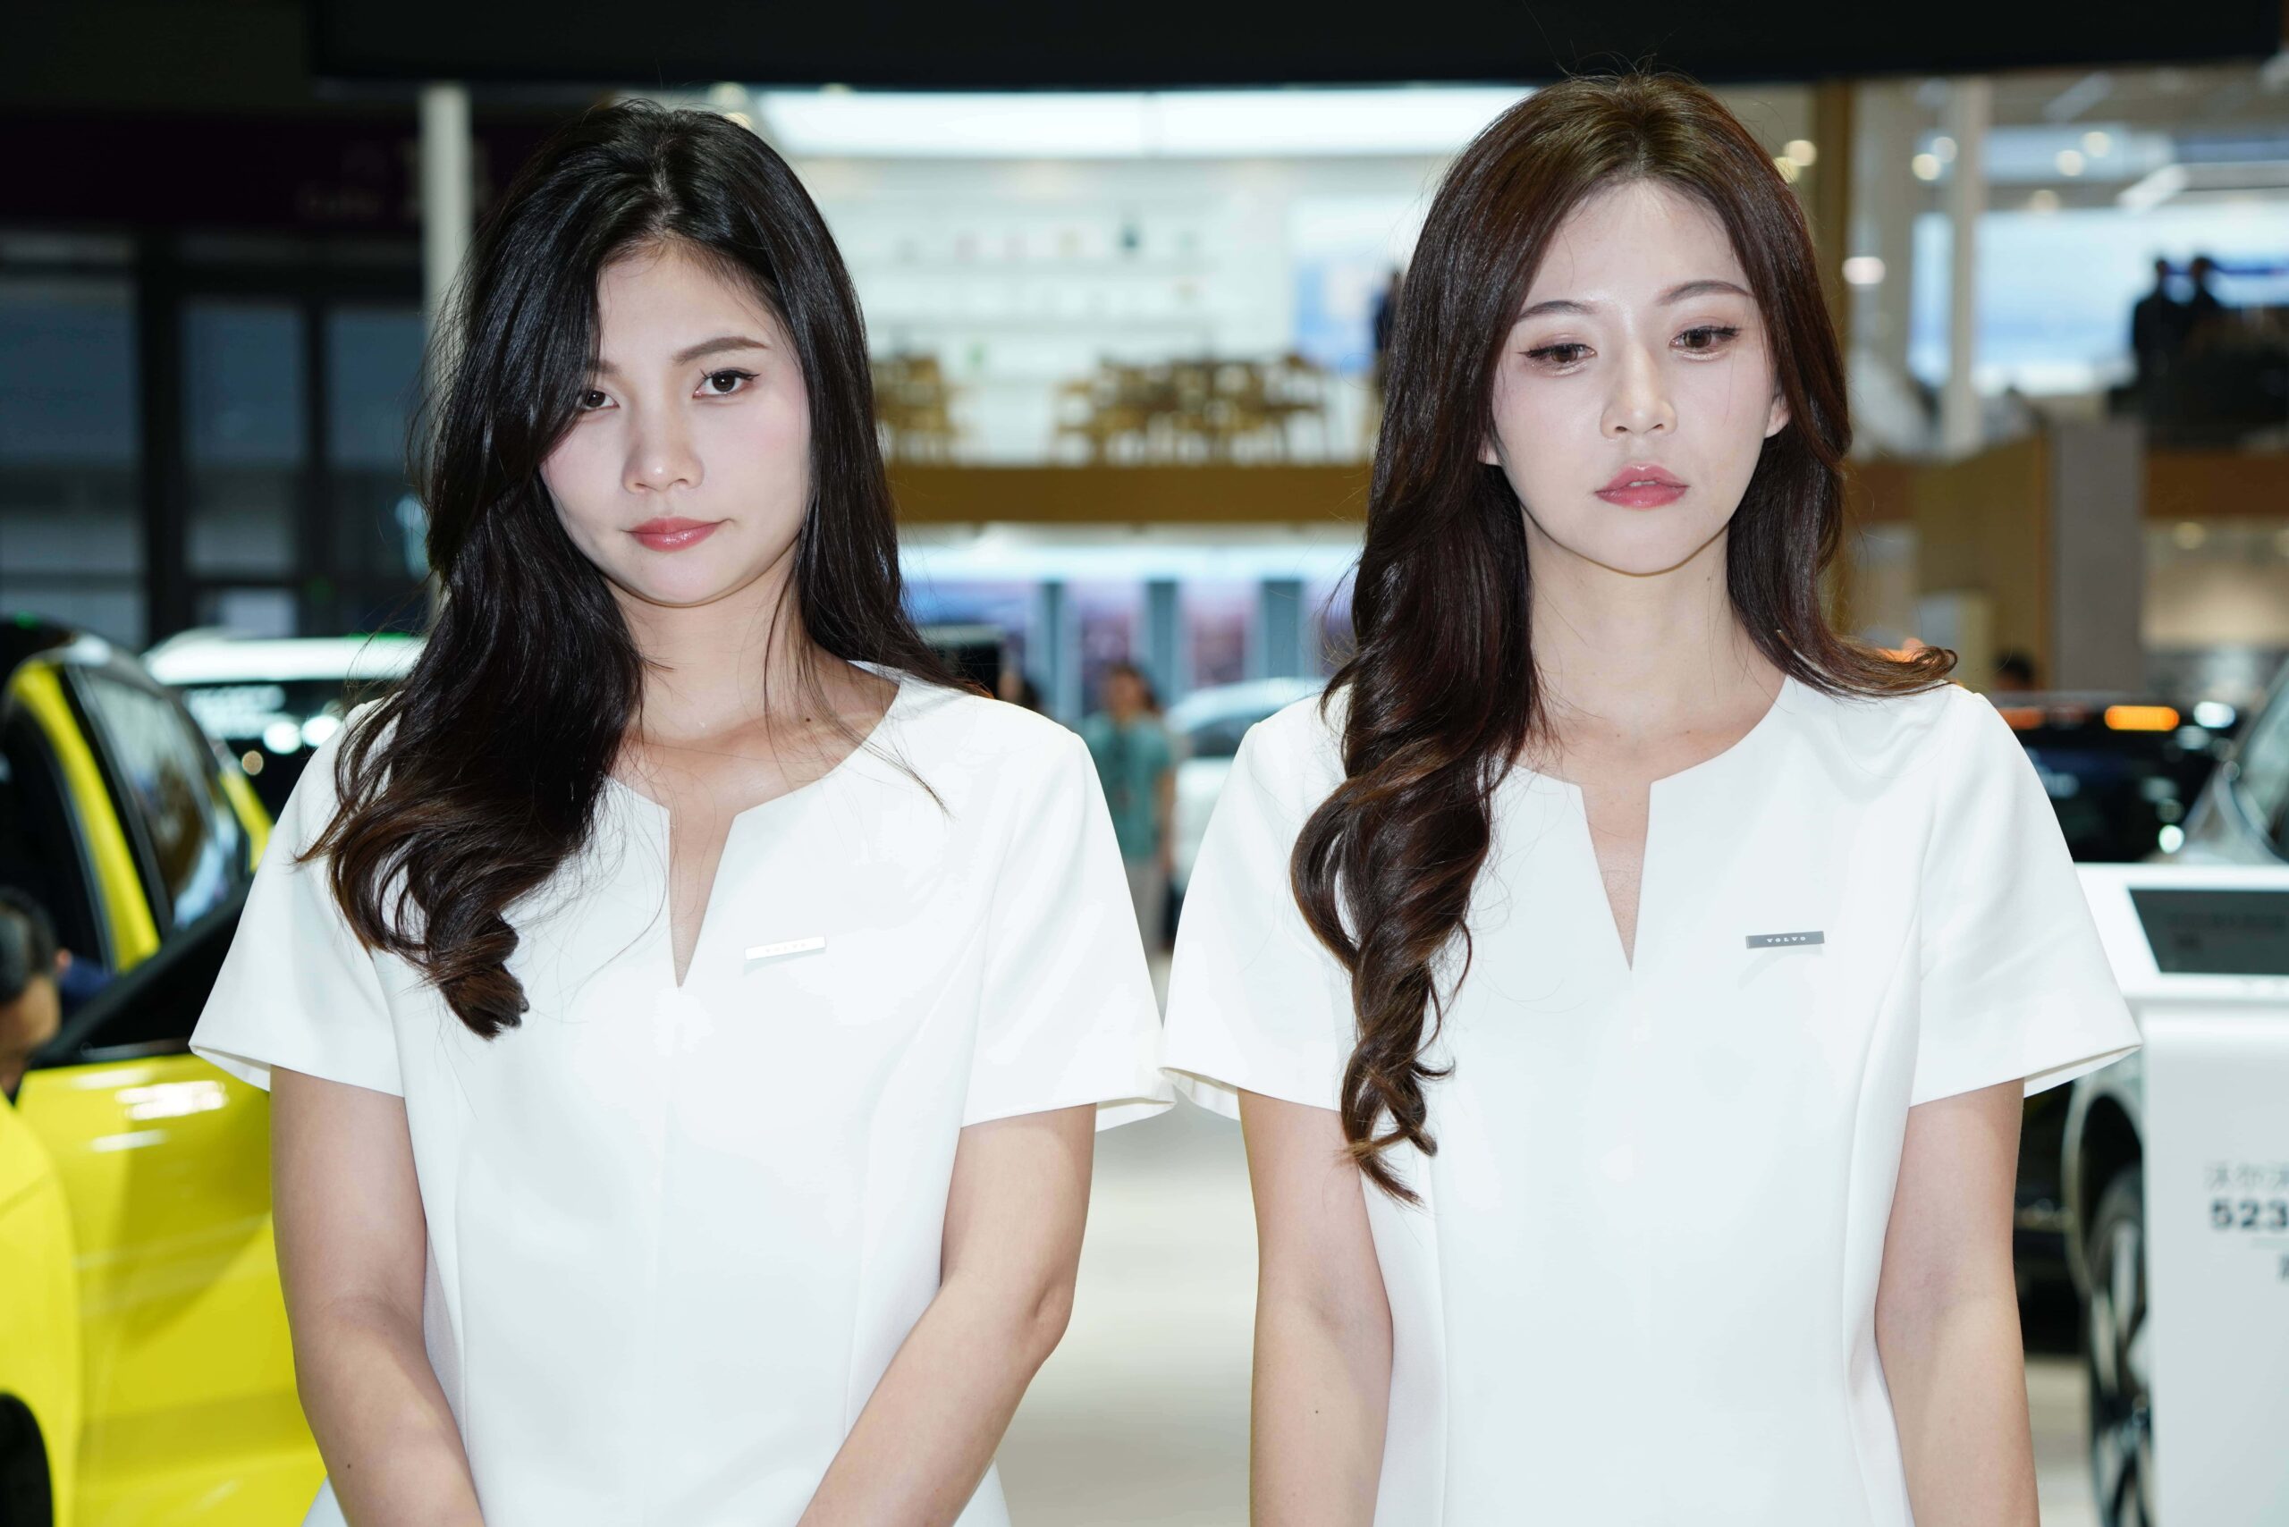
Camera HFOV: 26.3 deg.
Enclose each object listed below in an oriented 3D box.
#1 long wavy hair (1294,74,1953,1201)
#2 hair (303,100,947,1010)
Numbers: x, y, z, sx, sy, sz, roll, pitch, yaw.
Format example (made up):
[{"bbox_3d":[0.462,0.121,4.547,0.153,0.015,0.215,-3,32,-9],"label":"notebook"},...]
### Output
[{"bbox_3d":[0.228,-0.064,2.310,0.310,0.525,0.250,0,1,4],"label":"long wavy hair"},{"bbox_3d":[-0.234,-0.095,2.310,0.300,0.440,0.250,0,1,3],"label":"hair"}]

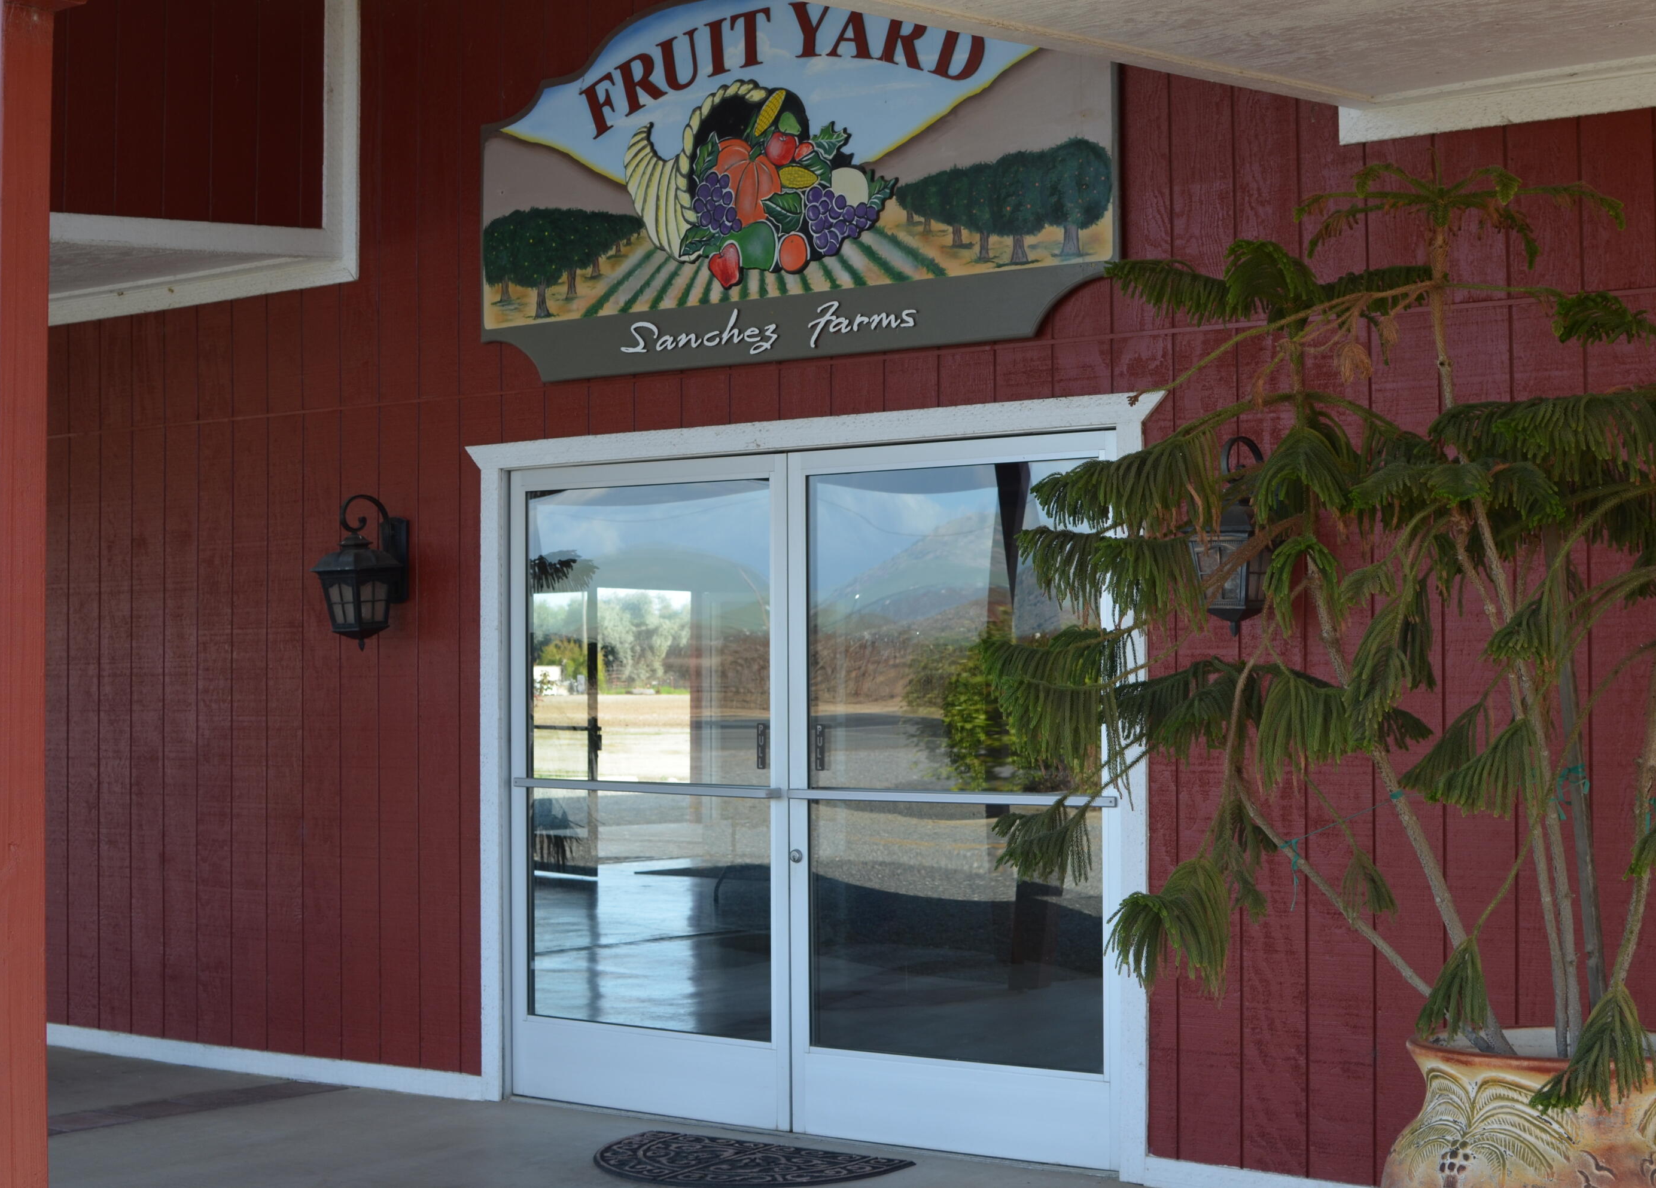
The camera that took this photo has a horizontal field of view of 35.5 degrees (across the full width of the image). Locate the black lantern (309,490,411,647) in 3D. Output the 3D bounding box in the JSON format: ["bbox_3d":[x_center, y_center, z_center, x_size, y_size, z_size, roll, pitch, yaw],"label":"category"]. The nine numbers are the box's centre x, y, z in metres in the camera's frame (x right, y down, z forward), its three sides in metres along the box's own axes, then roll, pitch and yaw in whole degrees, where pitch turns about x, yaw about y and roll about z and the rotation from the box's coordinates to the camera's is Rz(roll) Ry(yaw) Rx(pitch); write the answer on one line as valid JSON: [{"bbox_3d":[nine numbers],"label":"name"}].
[{"bbox_3d":[-1.636,-0.072,9.167,0.235,0.552,0.310,-2,-2,36],"label":"black lantern"}]

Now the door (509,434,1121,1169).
[{"bbox_3d":[-0.118,0.630,8.339,2.420,2.177,0.100,-2,-2,36],"label":"door"}]

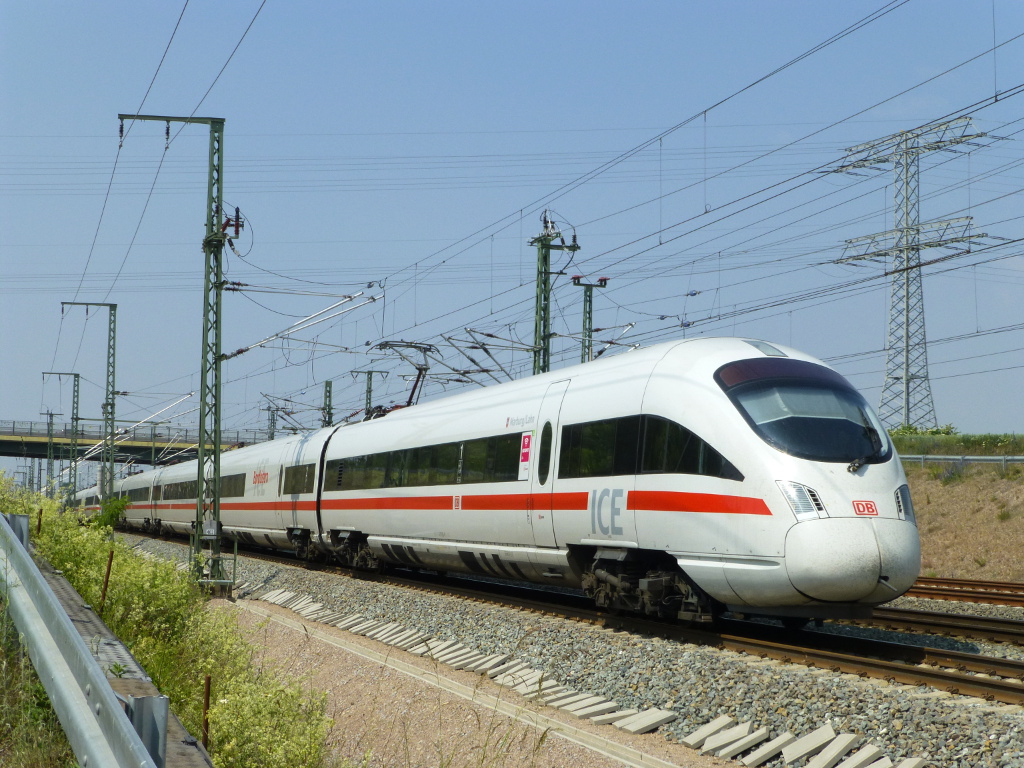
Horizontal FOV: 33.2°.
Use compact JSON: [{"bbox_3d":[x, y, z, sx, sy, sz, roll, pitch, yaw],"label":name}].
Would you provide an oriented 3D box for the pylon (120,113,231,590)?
[{"bbox_3d":[-8.697,-0.901,43.616,2.780,12.150,0.500,2,-4,-16],"label":"pylon"}]

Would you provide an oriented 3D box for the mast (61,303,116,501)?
[{"bbox_3d":[-20.759,2.066,84.197,2.780,12.150,0.500,2,-4,-16],"label":"mast"}]

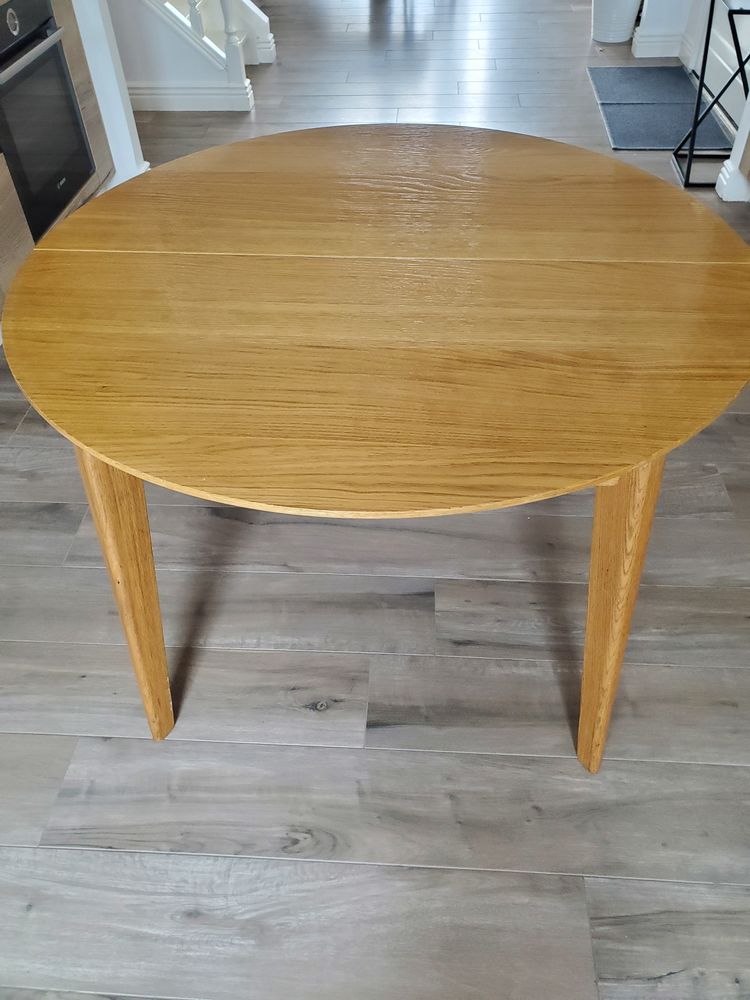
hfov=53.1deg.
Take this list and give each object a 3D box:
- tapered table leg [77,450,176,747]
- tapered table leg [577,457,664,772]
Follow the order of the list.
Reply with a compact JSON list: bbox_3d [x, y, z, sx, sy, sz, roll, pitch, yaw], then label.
[{"bbox_3d":[-0.366,0.143,1.181,0.083,0.725,0.042,-28,50,-32],"label":"tapered table leg"},{"bbox_3d":[0.340,0.176,1.122,0.042,0.725,0.083,-30,45,-25],"label":"tapered table leg"}]

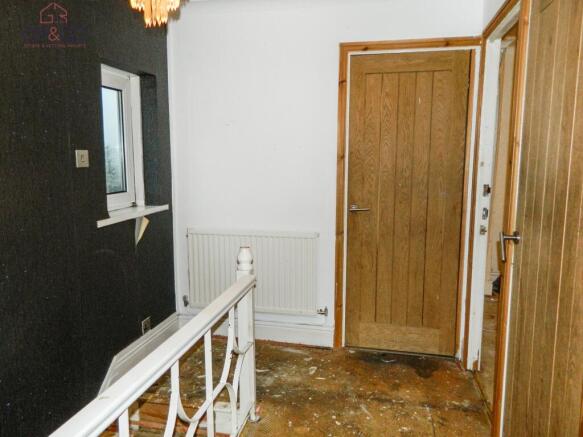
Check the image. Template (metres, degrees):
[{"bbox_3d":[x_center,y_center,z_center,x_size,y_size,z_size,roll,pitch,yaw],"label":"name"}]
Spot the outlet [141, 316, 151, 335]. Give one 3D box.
[{"bbox_3d":[-0.965,0.722,2.827,0.014,0.093,0.092,2,8,13],"label":"outlet"}]

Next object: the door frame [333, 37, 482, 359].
[{"bbox_3d":[0.735,-0.091,2.788,0.857,2.055,0.105,2,8,13],"label":"door frame"}]

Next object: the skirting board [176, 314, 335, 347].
[{"bbox_3d":[-0.288,0.819,3.092,1.205,0.154,0.024,2,8,13],"label":"skirting board"}]

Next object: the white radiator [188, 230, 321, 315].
[{"bbox_3d":[-0.275,0.372,2.995,0.960,0.580,0.080,2,8,13],"label":"white radiator"}]

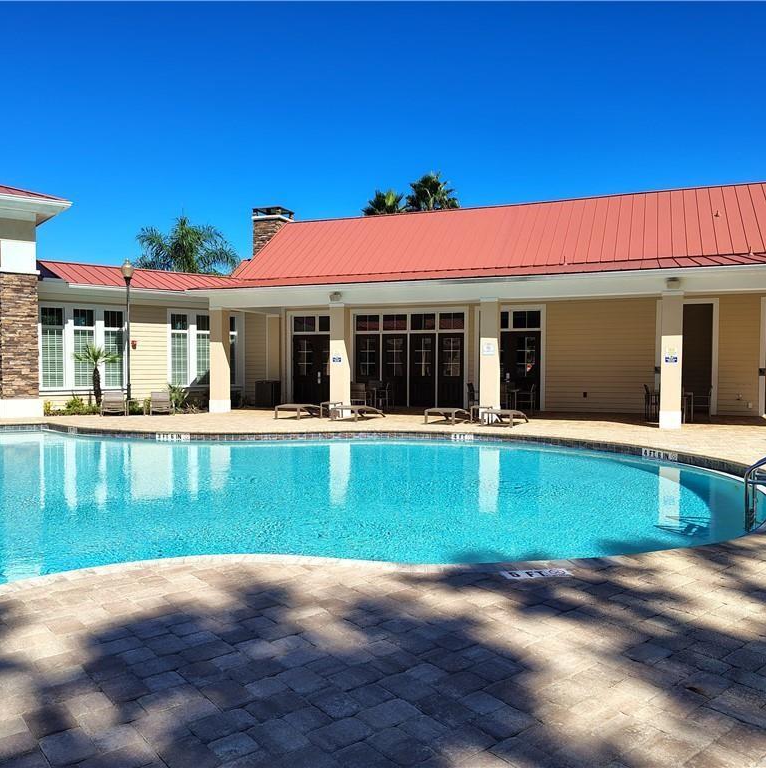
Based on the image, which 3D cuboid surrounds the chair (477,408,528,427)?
[{"bbox_3d":[2.941,0.789,17.202,0.720,0.360,1.700,1,2,30],"label":"chair"}]

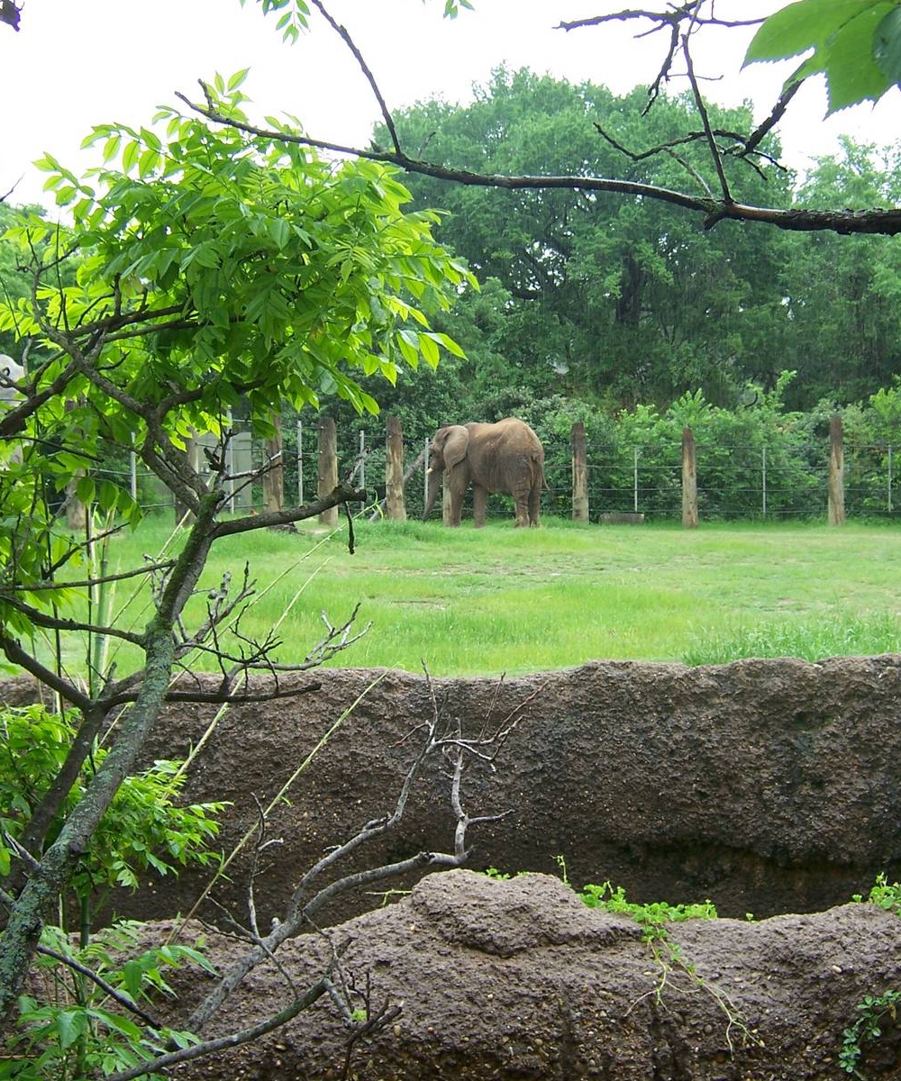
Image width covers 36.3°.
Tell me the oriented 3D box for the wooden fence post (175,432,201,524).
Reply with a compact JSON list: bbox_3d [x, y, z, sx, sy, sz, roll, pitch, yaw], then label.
[{"bbox_3d":[-4.668,-1.265,24.500,0.390,2.030,0.390,0,2,0],"label":"wooden fence post"}]

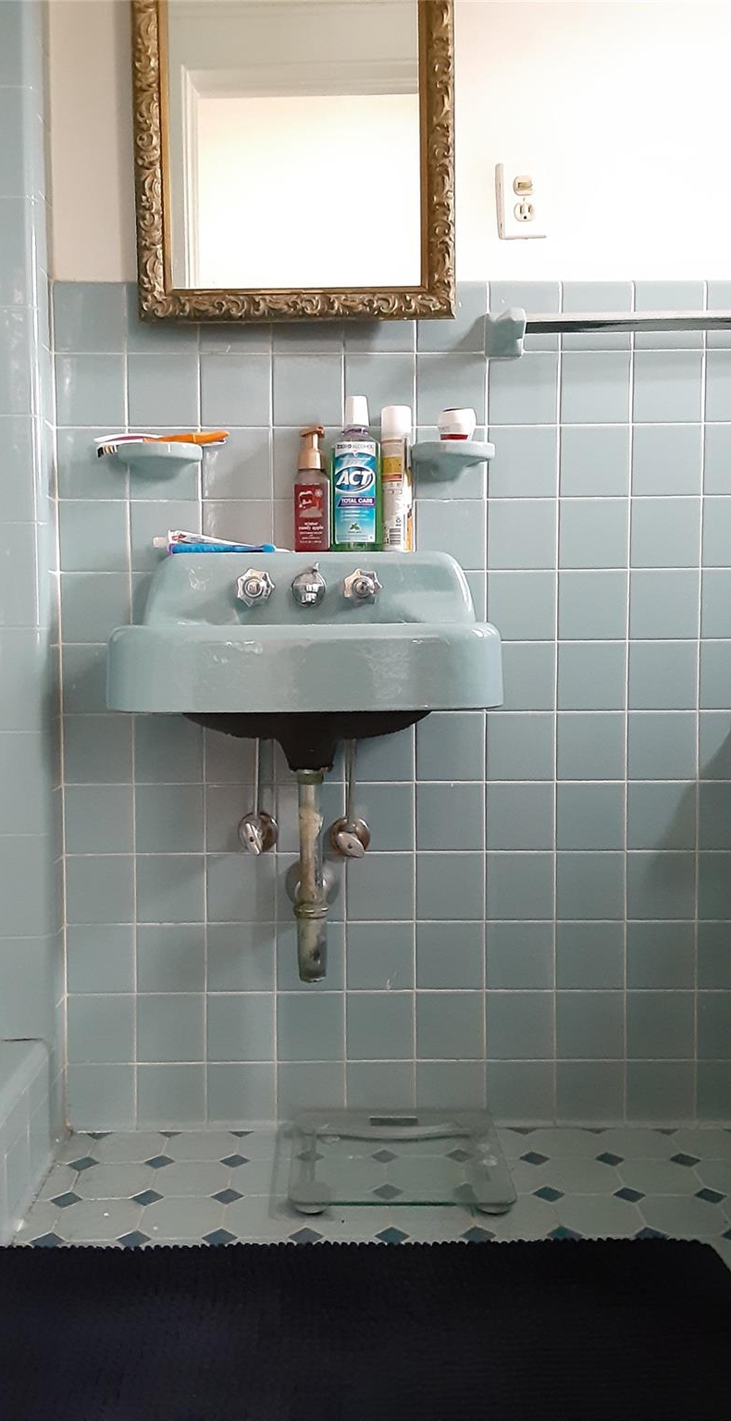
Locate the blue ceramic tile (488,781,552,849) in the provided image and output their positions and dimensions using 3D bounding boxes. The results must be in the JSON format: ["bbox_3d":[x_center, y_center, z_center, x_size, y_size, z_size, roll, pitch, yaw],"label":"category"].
[{"bbox_3d":[0.243,0.167,1.738,0.108,0.108,0.009,0,3,0],"label":"blue ceramic tile"}]

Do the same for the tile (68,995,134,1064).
[{"bbox_3d":[-0.418,0.503,1.756,0.108,0.108,0.009,0,3,0],"label":"tile"}]

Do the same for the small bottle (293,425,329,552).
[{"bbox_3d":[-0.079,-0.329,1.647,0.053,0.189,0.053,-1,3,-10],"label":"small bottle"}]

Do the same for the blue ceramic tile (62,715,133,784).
[{"bbox_3d":[-0.418,0.061,1.737,0.108,0.108,0.009,0,3,0],"label":"blue ceramic tile"}]

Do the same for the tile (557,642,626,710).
[{"bbox_3d":[0.352,-0.053,1.726,0.108,0.108,0.009,0,3,0],"label":"tile"}]

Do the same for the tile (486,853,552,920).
[{"bbox_3d":[0.243,0.276,1.736,0.108,0.108,0.010,0,3,0],"label":"tile"}]

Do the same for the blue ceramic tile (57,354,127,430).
[{"bbox_3d":[-0.421,-0.490,1.701,0.108,0.108,0.009,0,3,0],"label":"blue ceramic tile"}]

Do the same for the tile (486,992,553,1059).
[{"bbox_3d":[0.243,0.497,1.751,0.108,0.108,0.009,0,3,0],"label":"tile"}]

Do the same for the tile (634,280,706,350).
[{"bbox_3d":[0.463,-0.602,1.690,0.108,0.107,0.009,0,3,0],"label":"tile"}]

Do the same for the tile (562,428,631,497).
[{"bbox_3d":[0.347,-0.381,1.693,0.107,0.107,0.010,0,3,0],"label":"tile"}]

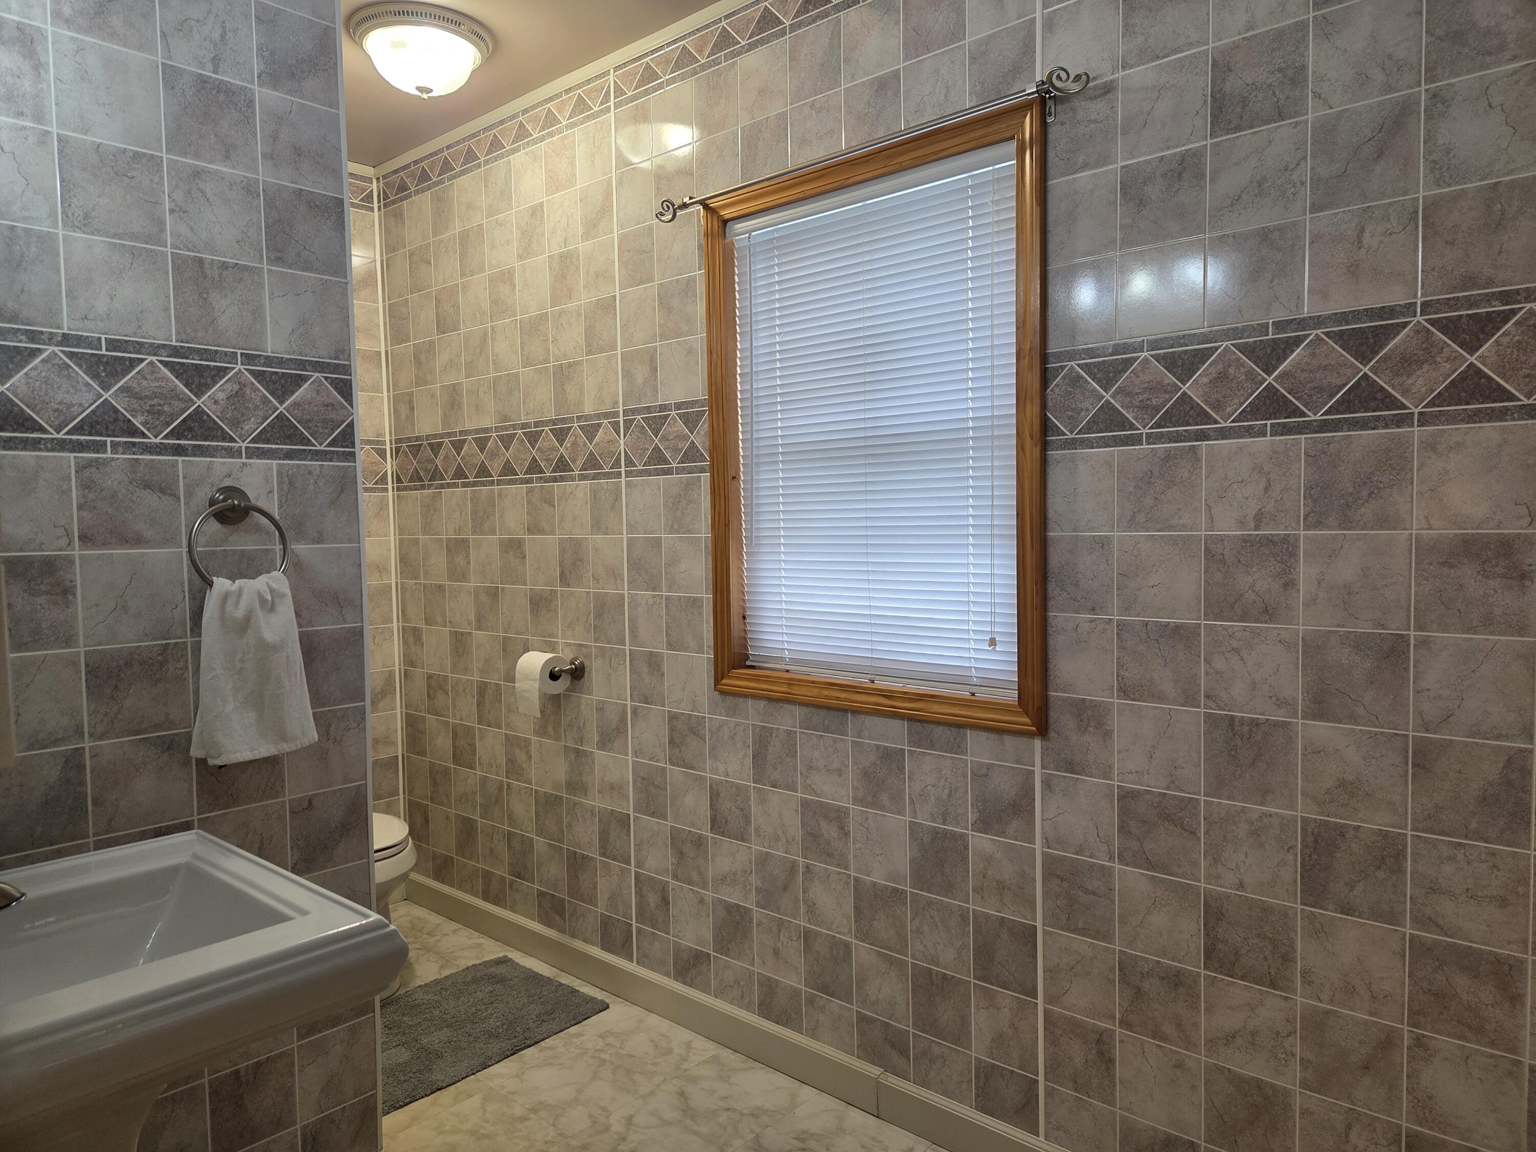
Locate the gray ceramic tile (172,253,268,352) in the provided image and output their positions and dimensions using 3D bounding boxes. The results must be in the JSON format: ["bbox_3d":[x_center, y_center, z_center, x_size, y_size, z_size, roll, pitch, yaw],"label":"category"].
[{"bbox_3d":[-0.942,-0.468,1.754,0.010,0.153,0.152,2,4,42],"label":"gray ceramic tile"}]

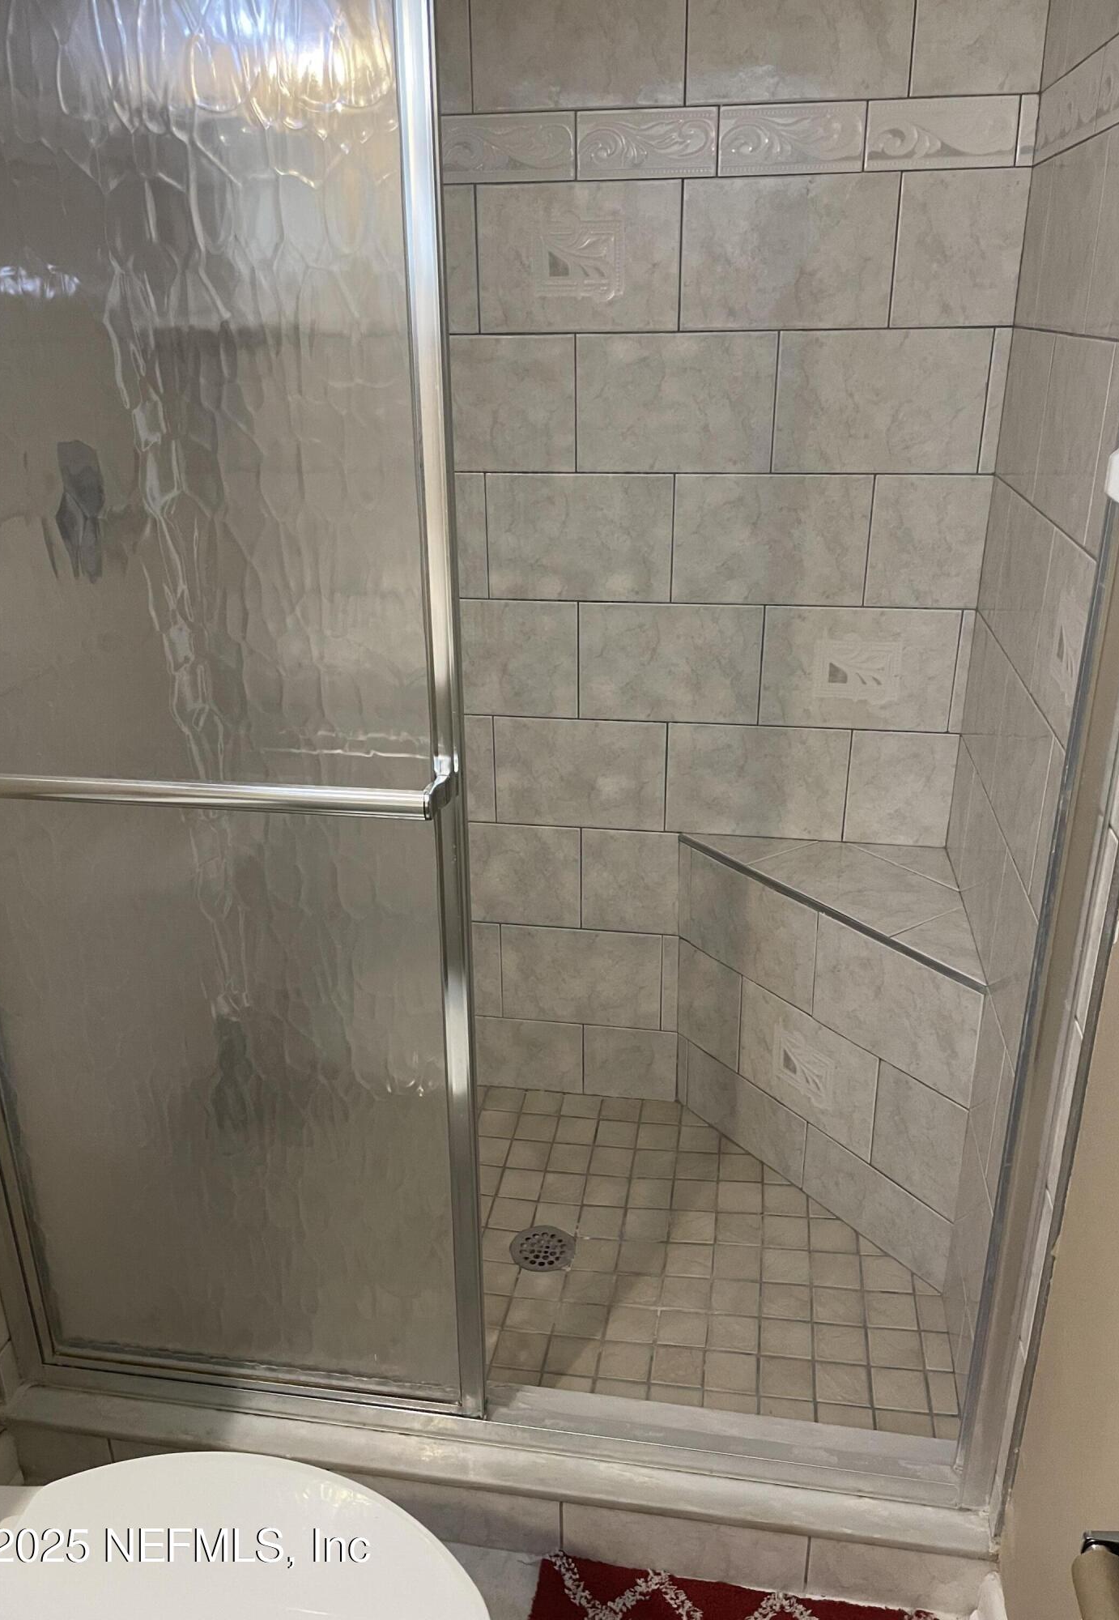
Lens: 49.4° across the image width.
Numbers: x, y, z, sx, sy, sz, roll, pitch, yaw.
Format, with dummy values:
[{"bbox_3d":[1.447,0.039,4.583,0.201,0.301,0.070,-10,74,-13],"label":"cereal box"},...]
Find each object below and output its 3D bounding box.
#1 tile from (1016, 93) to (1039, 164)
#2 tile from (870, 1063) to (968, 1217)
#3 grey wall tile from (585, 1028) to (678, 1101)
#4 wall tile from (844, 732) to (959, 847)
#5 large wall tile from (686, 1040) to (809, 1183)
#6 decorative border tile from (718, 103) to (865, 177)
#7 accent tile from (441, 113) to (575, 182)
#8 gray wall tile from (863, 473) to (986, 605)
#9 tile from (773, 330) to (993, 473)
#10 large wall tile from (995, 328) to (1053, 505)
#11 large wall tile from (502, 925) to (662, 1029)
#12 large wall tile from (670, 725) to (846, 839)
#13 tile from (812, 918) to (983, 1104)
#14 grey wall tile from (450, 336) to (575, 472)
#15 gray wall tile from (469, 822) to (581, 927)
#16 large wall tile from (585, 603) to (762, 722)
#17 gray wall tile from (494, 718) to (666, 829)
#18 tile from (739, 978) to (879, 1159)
[{"bbox_3d":[0.637,-0.923,1.656,0.020,0.085,0.009,3,23,9],"label":"tile"},{"bbox_3d":[0.551,0.504,1.864,0.010,0.199,0.156,-18,28,-34],"label":"tile"},{"bbox_3d":[0.138,0.490,2.362,0.179,0.155,0.010,3,23,9],"label":"grey wall tile"},{"bbox_3d":[0.577,-0.036,2.061,0.170,0.203,0.010,3,23,9],"label":"wall tile"},{"bbox_3d":[0.337,0.551,2.212,0.010,0.142,0.304,-16,28,-32],"label":"large wall tile"},{"bbox_3d":[0.325,-0.939,1.705,0.200,0.085,0.009,3,23,9],"label":"decorative border tile"},{"bbox_3d":[-0.075,-0.960,1.769,0.200,0.085,0.009,3,23,9],"label":"accent tile"},{"bbox_3d":[0.565,-0.411,1.868,0.169,0.201,0.010,3,24,9],"label":"gray wall tile"},{"bbox_3d":[0.482,-0.613,1.831,0.304,0.203,0.010,3,23,9],"label":"tile"},{"bbox_3d":[0.631,-0.538,1.648,0.009,0.203,0.301,3,23,9],"label":"large wall tile"},{"bbox_3d":[0.041,0.311,2.273,0.299,0.201,0.010,3,24,9],"label":"large wall tile"},{"bbox_3d":[0.335,-0.048,2.066,0.299,0.201,0.010,3,24,9],"label":"large wall tile"},{"bbox_3d":[0.506,0.297,1.843,0.010,0.192,0.304,-16,28,-32],"label":"tile"},{"bbox_3d":[-0.122,-0.638,1.913,0.302,0.203,0.009,3,23,9],"label":"grey wall tile"},{"bbox_3d":[-0.111,0.117,2.230,0.302,0.203,0.009,3,23,9],"label":"gray wall tile"},{"bbox_3d":[0.182,-0.243,2.008,0.299,0.201,0.010,3,24,9],"label":"large wall tile"},{"bbox_3d":[0.037,-0.064,2.144,0.304,0.203,0.010,3,23,9],"label":"gray wall tile"},{"bbox_3d":[0.408,0.423,2.011,0.009,0.201,0.302,-16,27,-32],"label":"tile"}]

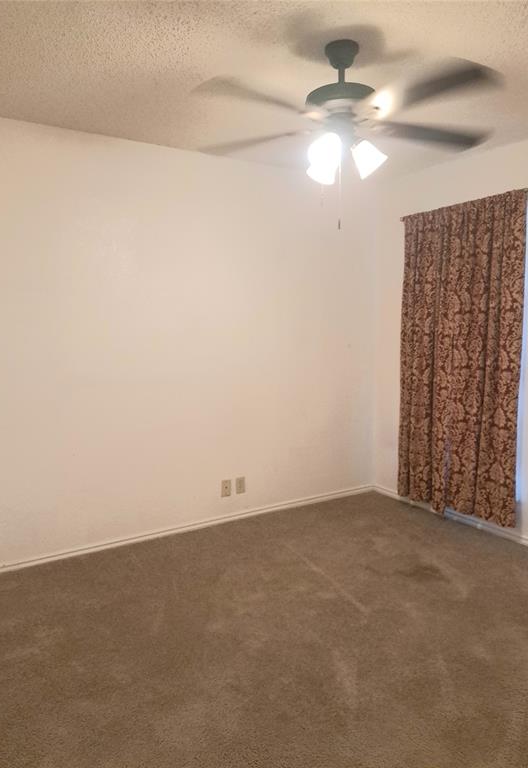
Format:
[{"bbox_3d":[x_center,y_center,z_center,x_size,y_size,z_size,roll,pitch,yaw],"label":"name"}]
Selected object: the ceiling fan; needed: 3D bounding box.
[{"bbox_3d":[0.308,-1.075,2.111,1.290,0.490,1.290,1,6,8],"label":"ceiling fan"}]

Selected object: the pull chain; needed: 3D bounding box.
[{"bbox_3d":[0.303,-0.752,2.126,0.011,0.271,0.011,1,6,8],"label":"pull chain"}]

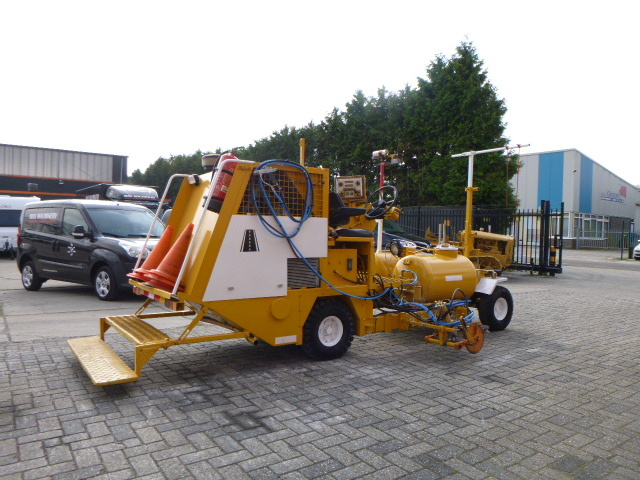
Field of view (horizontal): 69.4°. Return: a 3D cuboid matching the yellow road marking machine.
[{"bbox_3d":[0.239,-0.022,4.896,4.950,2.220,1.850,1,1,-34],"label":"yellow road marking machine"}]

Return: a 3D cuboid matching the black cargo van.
[{"bbox_3d":[-4.301,0.142,9.396,4.390,1.850,1.850,2,1,34],"label":"black cargo van"}]

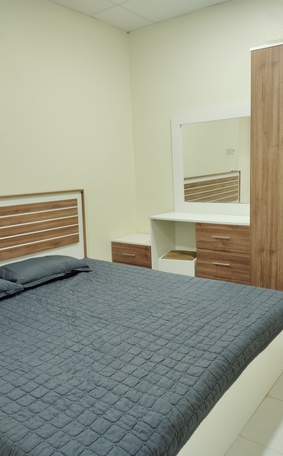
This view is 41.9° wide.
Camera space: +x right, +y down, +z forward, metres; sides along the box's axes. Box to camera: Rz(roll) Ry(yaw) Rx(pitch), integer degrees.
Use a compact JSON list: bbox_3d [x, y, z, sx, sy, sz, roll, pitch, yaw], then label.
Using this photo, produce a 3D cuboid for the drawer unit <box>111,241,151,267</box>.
[{"bbox_3d":[0.039,0.381,3.876,0.498,0.504,0.442,5,11,37],"label":"drawer unit"}]

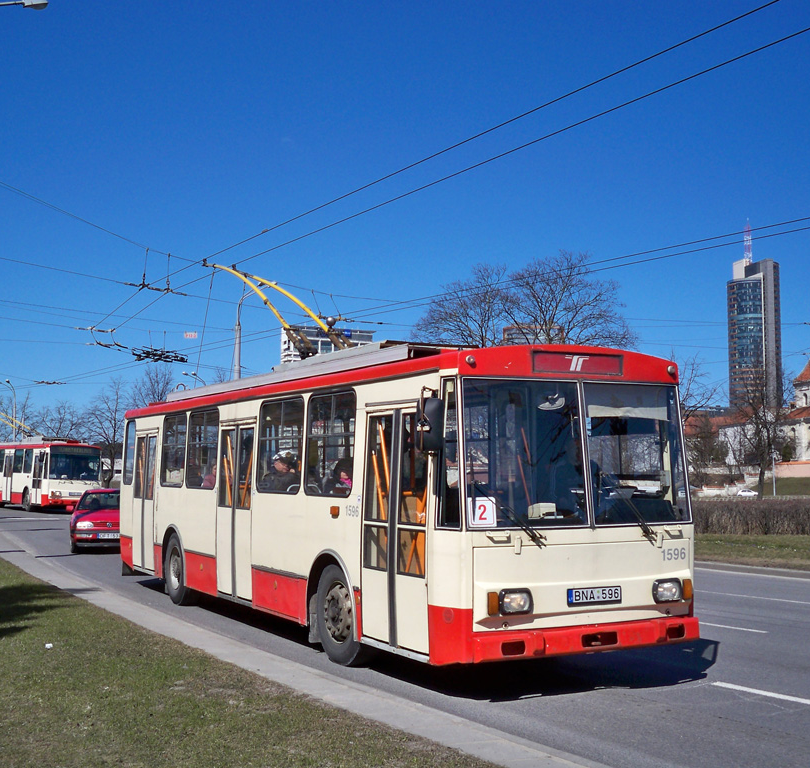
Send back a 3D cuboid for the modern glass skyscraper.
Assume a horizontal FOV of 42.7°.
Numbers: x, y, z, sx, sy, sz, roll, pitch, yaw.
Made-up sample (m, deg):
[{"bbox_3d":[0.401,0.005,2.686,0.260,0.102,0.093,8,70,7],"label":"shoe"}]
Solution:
[{"bbox_3d":[220.984,-15.426,649.712,30.000,129.000,26.000,-3,-5,30],"label":"modern glass skyscraper"}]

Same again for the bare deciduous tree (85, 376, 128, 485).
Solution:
[{"bbox_3d":[-20.408,3.611,70.661,3.600,8.278,3.600,0,-5,0],"label":"bare deciduous tree"}]

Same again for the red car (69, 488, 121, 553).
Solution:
[{"bbox_3d":[-7.171,3.290,24.895,1.700,1.420,4.050,2,-5,-18],"label":"red car"}]

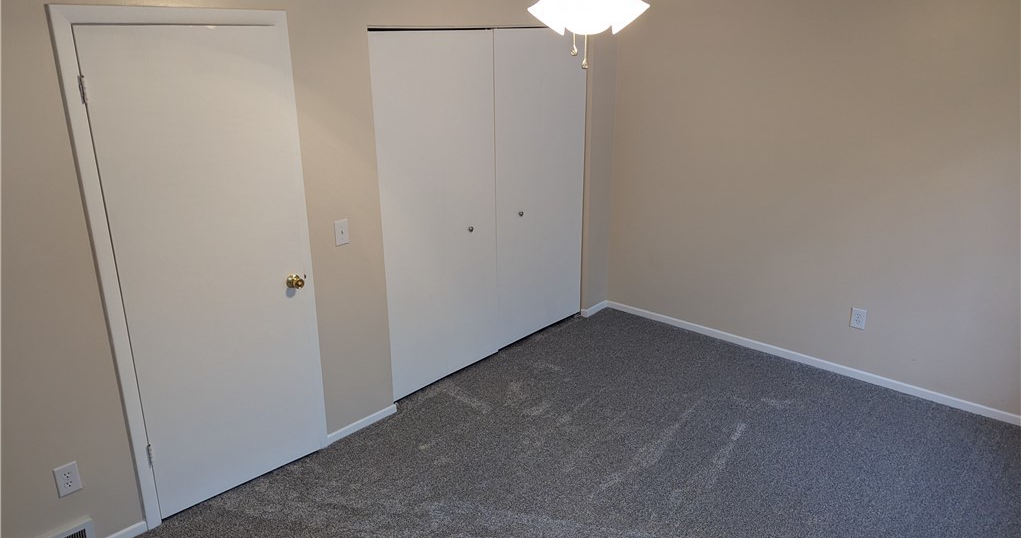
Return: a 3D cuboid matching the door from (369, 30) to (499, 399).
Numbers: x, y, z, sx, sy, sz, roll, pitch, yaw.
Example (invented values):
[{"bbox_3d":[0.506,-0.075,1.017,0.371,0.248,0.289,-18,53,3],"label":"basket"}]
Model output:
[{"bbox_3d":[-0.398,-0.297,4.047,0.035,2.005,0.905,15,23,39],"label":"door"}]

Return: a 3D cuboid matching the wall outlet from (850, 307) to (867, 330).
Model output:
[{"bbox_3d":[2.119,0.303,4.314,0.079,0.124,0.010,15,23,39],"label":"wall outlet"}]

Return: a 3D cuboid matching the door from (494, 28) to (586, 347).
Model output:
[{"bbox_3d":[0.204,-0.528,4.696,0.035,2.015,0.915,15,23,39],"label":"door"}]

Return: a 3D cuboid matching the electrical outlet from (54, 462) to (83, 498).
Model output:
[{"bbox_3d":[-1.713,0.816,2.745,0.010,0.124,0.079,15,23,39],"label":"electrical outlet"}]

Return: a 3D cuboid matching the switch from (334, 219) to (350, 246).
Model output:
[{"bbox_3d":[-0.827,-0.177,3.493,0.011,0.123,0.078,15,23,39],"label":"switch"}]

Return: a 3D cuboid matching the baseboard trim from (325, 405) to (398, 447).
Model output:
[{"bbox_3d":[-0.800,0.839,3.837,0.014,0.054,0.475,15,23,39],"label":"baseboard trim"}]

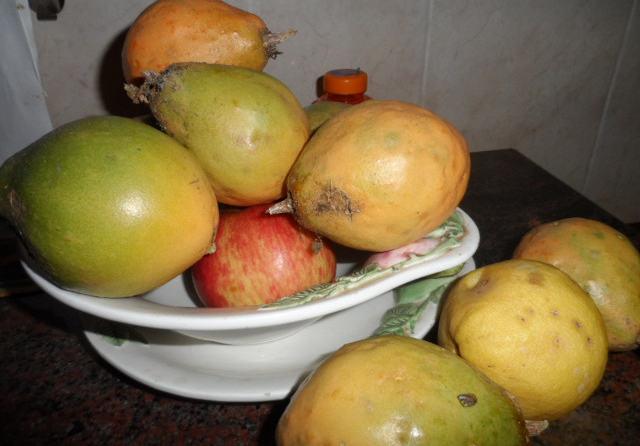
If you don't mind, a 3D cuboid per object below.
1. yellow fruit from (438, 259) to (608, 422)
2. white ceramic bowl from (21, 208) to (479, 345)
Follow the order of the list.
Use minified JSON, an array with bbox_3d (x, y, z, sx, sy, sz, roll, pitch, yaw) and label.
[{"bbox_3d":[0.094,0.054,0.210,0.071,0.069,0.075,-14,30,-23],"label":"yellow fruit"},{"bbox_3d":[-0.041,0.009,0.306,0.280,0.063,0.263,-1,27,0],"label":"white ceramic bowl"}]

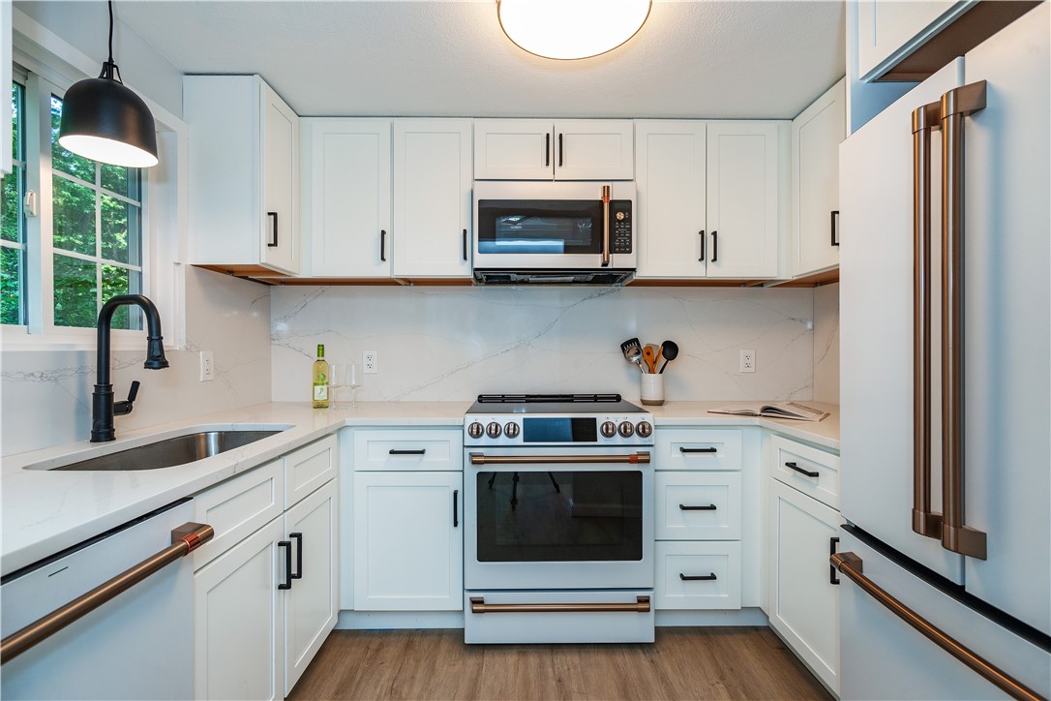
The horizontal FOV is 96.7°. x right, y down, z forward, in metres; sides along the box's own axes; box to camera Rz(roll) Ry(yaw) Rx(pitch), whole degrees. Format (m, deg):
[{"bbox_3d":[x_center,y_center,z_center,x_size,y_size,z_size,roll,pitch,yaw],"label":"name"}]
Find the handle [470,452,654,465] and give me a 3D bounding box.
[{"bbox_3d":[0.138,0.422,1.826,0.705,0.036,0.073,0,0,-1],"label":"handle"}]

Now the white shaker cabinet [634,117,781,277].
[{"bbox_3d":[0.860,-0.714,2.372,0.690,0.758,0.325,0,0,-1],"label":"white shaker cabinet"}]

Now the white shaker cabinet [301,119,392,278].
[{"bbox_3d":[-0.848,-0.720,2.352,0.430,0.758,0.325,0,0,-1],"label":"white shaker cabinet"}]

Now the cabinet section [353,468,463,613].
[{"bbox_3d":[-0.474,0.765,2.165,0.445,0.565,0.570,0,0,0],"label":"cabinet section"}]

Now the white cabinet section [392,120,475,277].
[{"bbox_3d":[-0.437,-0.717,2.355,0.380,0.755,0.320,0,0,0],"label":"white cabinet section"}]

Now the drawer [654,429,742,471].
[{"bbox_3d":[0.706,0.408,2.160,0.362,0.168,0.490,0,0,-1],"label":"drawer"}]

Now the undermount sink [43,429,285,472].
[{"bbox_3d":[-1.016,0.406,1.425,0.425,0.225,0.700,0,0,-1],"label":"undermount sink"}]

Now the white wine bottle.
[{"bbox_3d":[-0.987,0.125,2.255,0.076,0.302,0.076,0,0,-1],"label":"white wine bottle"}]

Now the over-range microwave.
[{"bbox_3d":[0.134,-0.579,2.344,0.759,0.420,0.395,0,0,-1],"label":"over-range microwave"}]

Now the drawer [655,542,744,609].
[{"bbox_3d":[0.705,0.927,2.148,0.368,0.282,0.450,0,0,-1],"label":"drawer"}]

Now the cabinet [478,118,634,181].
[{"bbox_3d":[0.134,-0.950,2.373,0.760,0.297,0.335,0,0,-1],"label":"cabinet"}]

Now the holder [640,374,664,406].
[{"bbox_3d":[0.651,0.198,2.390,0.120,0.157,0.120,0,0,-1],"label":"holder"}]

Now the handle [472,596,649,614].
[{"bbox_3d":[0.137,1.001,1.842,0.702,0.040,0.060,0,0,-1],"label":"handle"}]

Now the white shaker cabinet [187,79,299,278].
[{"bbox_3d":[-1.224,-0.727,2.038,0.312,0.760,0.330,0,0,-1],"label":"white shaker cabinet"}]

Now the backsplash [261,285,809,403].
[{"bbox_3d":[0.095,-0.035,2.526,2.928,0.628,0.030,0,0,-1],"label":"backsplash"}]

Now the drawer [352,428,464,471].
[{"bbox_3d":[-0.478,0.405,2.143,0.444,0.172,0.490,0,0,-1],"label":"drawer"}]

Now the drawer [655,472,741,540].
[{"bbox_3d":[0.706,0.640,2.160,0.362,0.282,0.490,0,0,-1],"label":"drawer"}]

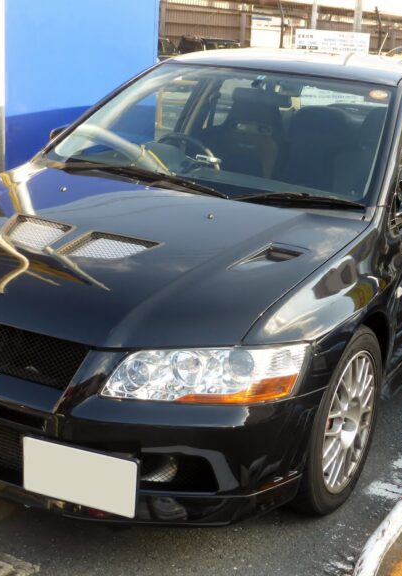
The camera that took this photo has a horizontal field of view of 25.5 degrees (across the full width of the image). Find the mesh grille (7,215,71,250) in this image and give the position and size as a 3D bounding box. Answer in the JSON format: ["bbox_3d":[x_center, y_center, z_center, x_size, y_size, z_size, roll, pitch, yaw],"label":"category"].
[{"bbox_3d":[-0.553,-0.168,2.856,0.260,0.050,0.220,13,29,27],"label":"mesh grille"}]

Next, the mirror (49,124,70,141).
[{"bbox_3d":[-0.642,-0.679,3.982,0.160,0.150,0.150,13,17,27],"label":"mirror"}]

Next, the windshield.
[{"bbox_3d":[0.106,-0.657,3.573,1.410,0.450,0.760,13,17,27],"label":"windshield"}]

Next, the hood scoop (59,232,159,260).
[{"bbox_3d":[-0.283,-0.108,2.716,0.270,0.050,0.210,13,29,27],"label":"hood scoop"}]

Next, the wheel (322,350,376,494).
[{"bbox_3d":[0.399,0.414,2.884,0.190,0.470,0.470,13,17,27],"label":"wheel"}]

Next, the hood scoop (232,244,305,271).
[{"bbox_3d":[0.202,-0.068,2.607,0.150,0.050,0.220,13,29,27],"label":"hood scoop"}]

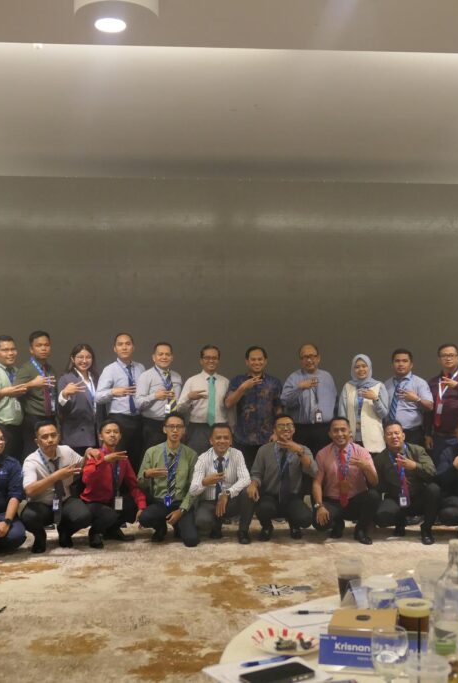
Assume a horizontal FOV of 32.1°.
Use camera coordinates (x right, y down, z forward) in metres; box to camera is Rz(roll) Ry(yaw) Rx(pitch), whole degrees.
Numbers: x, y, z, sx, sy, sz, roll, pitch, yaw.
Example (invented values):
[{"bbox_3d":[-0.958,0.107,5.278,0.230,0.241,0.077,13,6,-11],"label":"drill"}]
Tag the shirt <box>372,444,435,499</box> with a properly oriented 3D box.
[{"bbox_3d":[1.512,1.139,6.900,0.530,0.510,0.340,-1,-2,18],"label":"shirt"}]

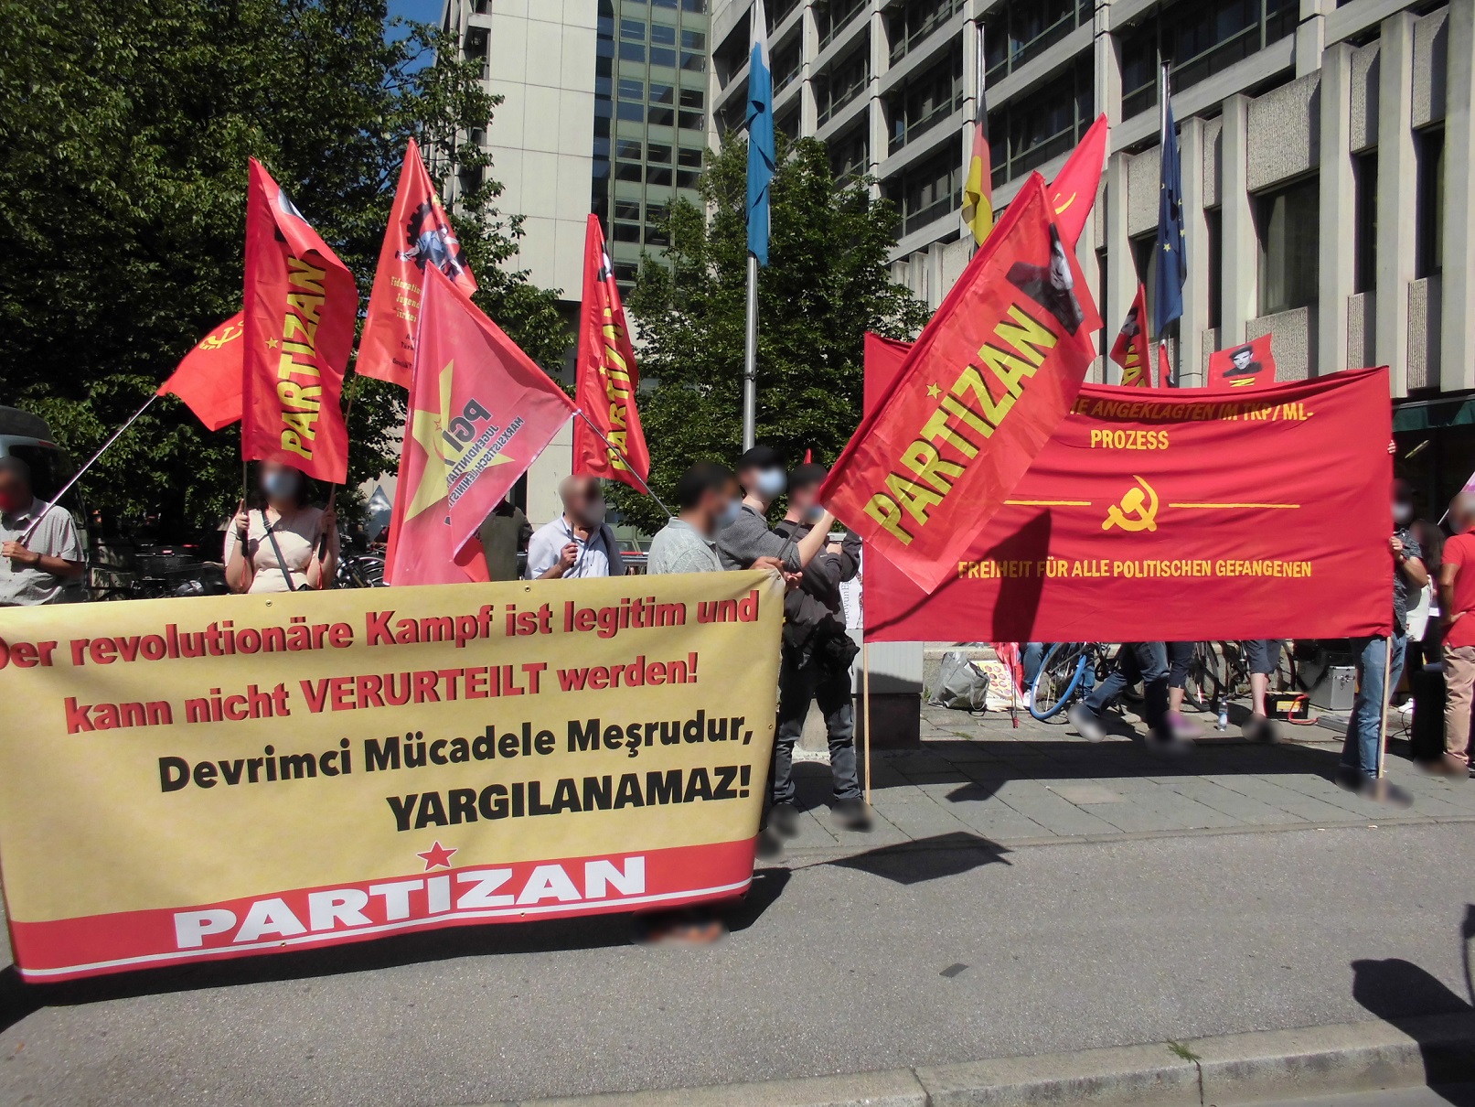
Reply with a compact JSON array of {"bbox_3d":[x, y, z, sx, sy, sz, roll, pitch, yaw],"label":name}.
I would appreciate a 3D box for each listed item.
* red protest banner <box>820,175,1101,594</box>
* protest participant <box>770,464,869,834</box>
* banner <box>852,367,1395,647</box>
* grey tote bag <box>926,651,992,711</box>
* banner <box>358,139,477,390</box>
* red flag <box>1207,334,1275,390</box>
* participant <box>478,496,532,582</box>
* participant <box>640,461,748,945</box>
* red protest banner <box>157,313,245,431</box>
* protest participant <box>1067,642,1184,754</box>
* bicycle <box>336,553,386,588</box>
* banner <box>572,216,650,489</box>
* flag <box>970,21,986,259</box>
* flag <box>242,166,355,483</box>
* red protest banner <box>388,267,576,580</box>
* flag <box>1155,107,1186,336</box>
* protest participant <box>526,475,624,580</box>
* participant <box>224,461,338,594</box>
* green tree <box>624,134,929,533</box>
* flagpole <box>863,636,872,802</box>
[{"bbox_3d":[0.909,-0.604,4.040,0.530,1.460,0.200,35,9,5],"label":"red protest banner"},{"bbox_3d":[0.397,0.459,5.420,0.420,1.750,0.500,1,1,27],"label":"protest participant"},{"bbox_3d":[2.093,-0.291,5.800,2.950,1.480,0.150,0,1,-8],"label":"banner"},{"bbox_3d":[1.717,0.993,8.600,0.450,0.450,0.270,1,0,9],"label":"grey tote bag"},{"bbox_3d":[-1.390,-1.251,4.800,0.560,1.100,0.350,0,1,-18],"label":"banner"},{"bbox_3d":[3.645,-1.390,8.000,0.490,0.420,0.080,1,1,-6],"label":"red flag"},{"bbox_3d":[-1.482,0.378,7.000,0.520,1.740,0.330,0,1,0],"label":"participant"},{"bbox_3d":[-0.161,0.546,4.120,0.400,1.740,0.500,1,1,12],"label":"participant"},{"bbox_3d":[-2.335,-0.852,4.950,0.550,0.650,0.300,0,1,-14],"label":"red protest banner"},{"bbox_3d":[2.580,0.406,7.200,0.700,1.720,0.520,1,1,21],"label":"protest participant"},{"bbox_3d":[-3.730,0.350,10.500,1.720,1.050,0.580,1,1,41],"label":"bicycle"},{"bbox_3d":[-0.552,-0.885,4.850,0.360,1.200,0.300,2,1,-27],"label":"banner"},{"bbox_3d":[2.646,-4.537,12.200,0.090,2.600,0.090,1,1,0],"label":"flag"},{"bbox_3d":[-2.038,-1.079,5.150,0.500,1.480,0.250,1,1,-9],"label":"flag"},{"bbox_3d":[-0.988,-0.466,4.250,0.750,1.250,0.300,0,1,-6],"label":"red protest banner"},{"bbox_3d":[5.071,-3.921,13.000,0.360,2.700,0.250,1,1,17],"label":"flag"},{"bbox_3d":[-0.709,0.482,4.850,0.500,1.690,0.360,0,1,-34],"label":"protest participant"},{"bbox_3d":[-1.892,0.450,4.600,0.520,1.680,0.400,0,1,-19],"label":"participant"},{"bbox_3d":[0.556,-2.604,15.500,4.200,6.500,4.000,1,1,0],"label":"green tree"},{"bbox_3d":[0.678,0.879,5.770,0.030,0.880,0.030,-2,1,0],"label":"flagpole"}]

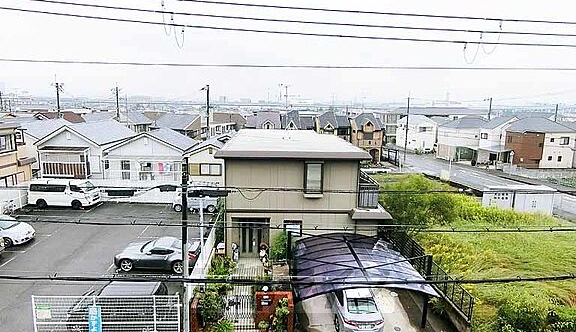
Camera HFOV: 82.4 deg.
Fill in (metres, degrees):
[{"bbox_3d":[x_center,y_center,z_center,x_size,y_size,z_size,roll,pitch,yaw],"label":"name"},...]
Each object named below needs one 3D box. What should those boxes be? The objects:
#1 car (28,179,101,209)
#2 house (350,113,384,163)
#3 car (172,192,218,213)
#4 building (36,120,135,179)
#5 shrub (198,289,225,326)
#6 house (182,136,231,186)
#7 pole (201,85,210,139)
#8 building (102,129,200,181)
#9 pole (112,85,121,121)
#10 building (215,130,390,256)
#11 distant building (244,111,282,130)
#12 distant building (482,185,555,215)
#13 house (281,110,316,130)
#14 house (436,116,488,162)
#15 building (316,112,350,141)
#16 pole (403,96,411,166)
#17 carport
[{"bbox_3d":[-17.280,2.035,25.988,4.720,1.980,1.720,1,10,1],"label":"car"},{"bbox_3d":[12.665,-4.531,52.513,4.400,7.800,6.000,0,10,-2],"label":"house"},{"bbox_3d":[-7.192,2.505,25.730,3.400,1.800,1.480,1,10,-4],"label":"car"},{"bbox_3d":[-19.291,-0.799,33.352,6.300,7.000,8.200,0,10,-2],"label":"building"},{"bbox_3d":[-3.059,5.649,13.194,0.980,1.300,0.950,0,10,-2],"label":"shrub"},{"bbox_3d":[-7.120,0.134,34.371,5.400,6.000,9.500,1,10,-4],"label":"house"},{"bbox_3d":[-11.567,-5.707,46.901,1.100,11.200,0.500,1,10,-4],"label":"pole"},{"bbox_3d":[-12.600,-0.085,31.636,7.200,6.400,6.200,0,10,-2],"label":"building"},{"bbox_3d":[-29.993,-8.164,58.037,1.300,11.700,0.600,1,10,-4],"label":"pole"},{"bbox_3d":[0.484,1.279,23.259,9.000,6.500,11.500,0,10,-2],"label":"building"},{"bbox_3d":[-3.687,-4.410,50.367,5.600,7.600,7.500,1,10,-4],"label":"distant building"},{"bbox_3d":[18.560,3.007,27.244,5.600,2.150,2.000,2,10,4],"label":"distant building"},{"bbox_3d":[1.567,-4.776,53.005,5.200,7.900,6.200,0,10,-2],"label":"house"},{"bbox_3d":[31.146,-4.409,55.690,6.600,7.300,8.500,-4,11,-27],"label":"house"},{"bbox_3d":[6.915,-4.629,52.611,5.000,7.800,6.200,0,10,-2],"label":"building"},{"bbox_3d":[17.572,-4.997,49.060,0.400,10.100,0.400,0,10,-2],"label":"pole"},{"bbox_3d":[2.724,4.742,13.720,5.200,2.950,5.200,1,10,-4],"label":"carport"}]

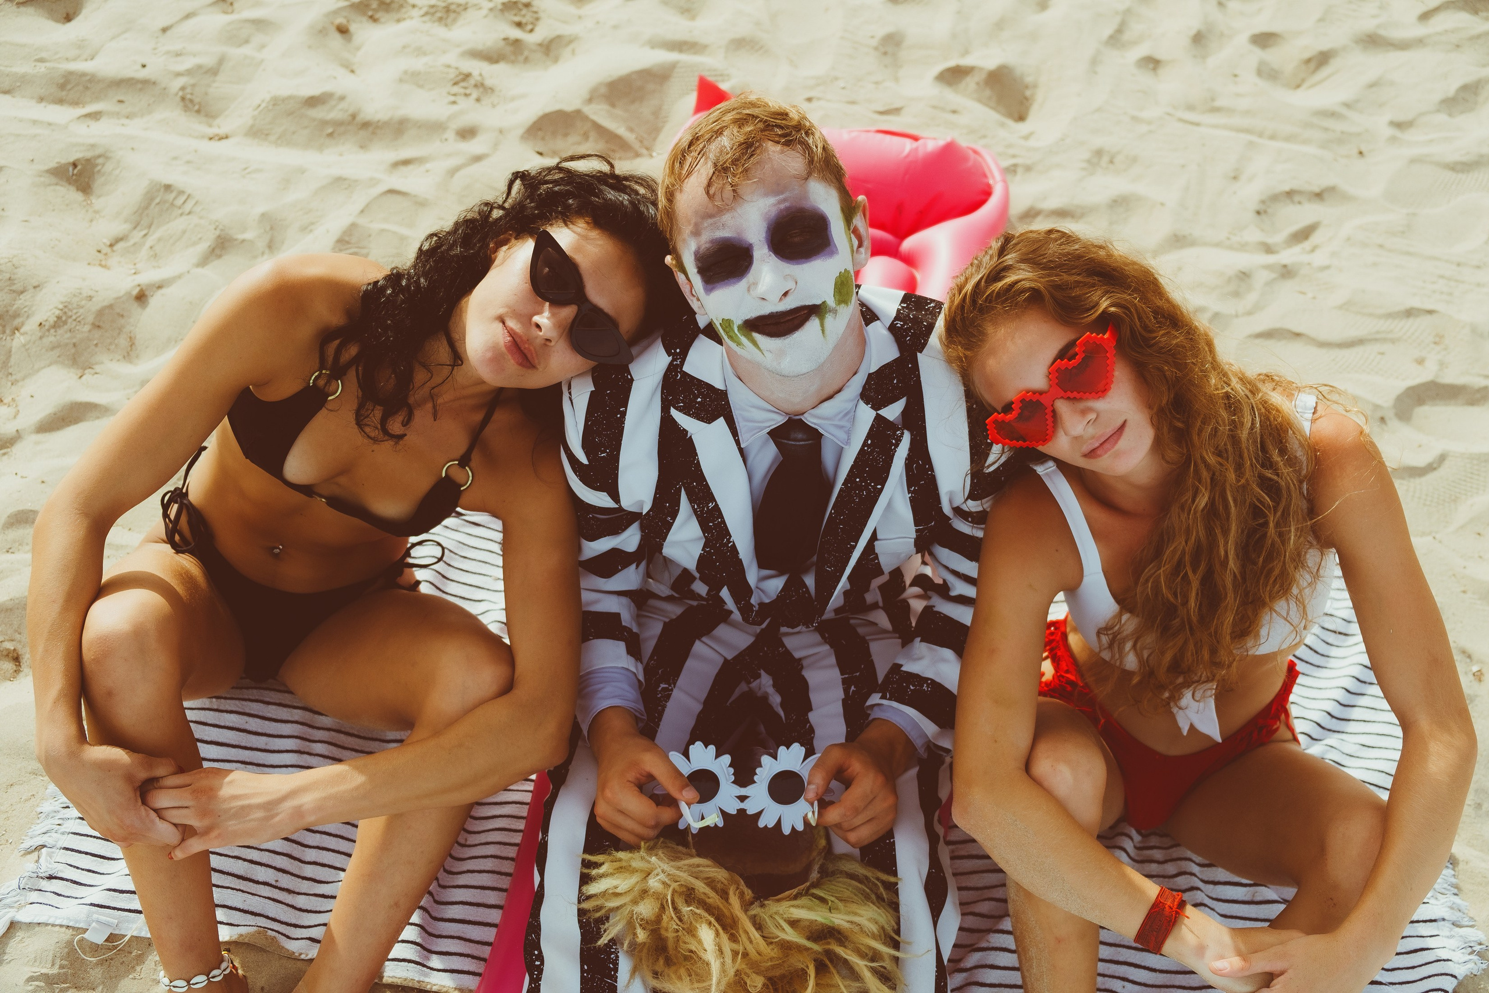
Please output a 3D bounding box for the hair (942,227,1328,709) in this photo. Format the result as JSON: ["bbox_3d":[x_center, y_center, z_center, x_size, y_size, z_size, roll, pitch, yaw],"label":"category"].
[{"bbox_3d":[0.383,-0.034,1.510,0.270,0.460,0.250,-15,24,28],"label":"hair"}]

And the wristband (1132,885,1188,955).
[{"bbox_3d":[0.385,0.392,1.455,0.026,0.060,0.048,29,14,16],"label":"wristband"}]

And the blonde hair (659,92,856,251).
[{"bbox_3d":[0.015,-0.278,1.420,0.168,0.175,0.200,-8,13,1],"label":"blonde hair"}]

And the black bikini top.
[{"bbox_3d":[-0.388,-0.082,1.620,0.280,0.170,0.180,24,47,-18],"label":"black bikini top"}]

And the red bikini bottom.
[{"bbox_3d":[0.486,0.230,1.820,0.305,0.185,0.210,7,42,7],"label":"red bikini bottom"}]

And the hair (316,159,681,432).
[{"bbox_3d":[-0.230,-0.191,1.500,0.320,0.210,0.220,-42,19,12],"label":"hair"}]

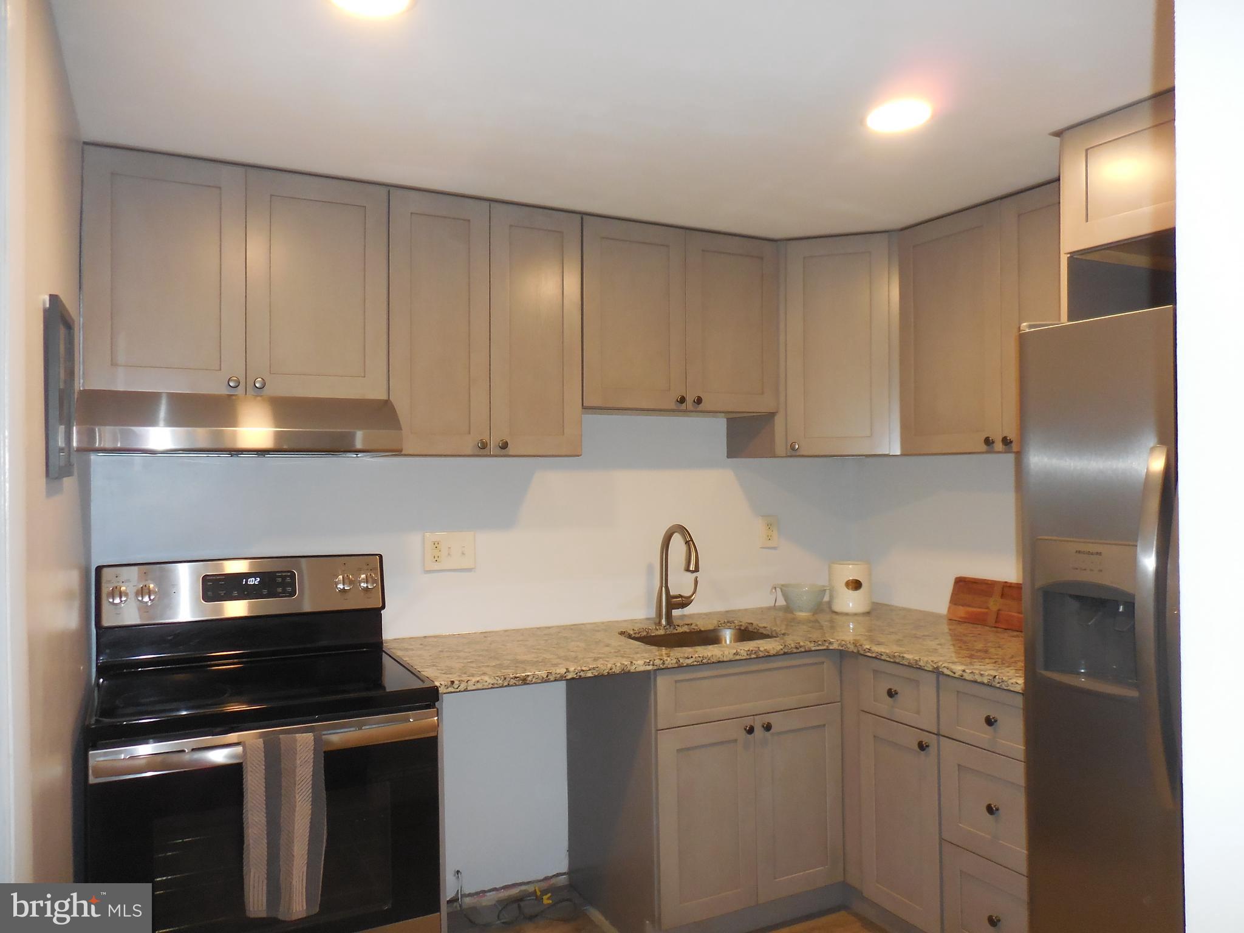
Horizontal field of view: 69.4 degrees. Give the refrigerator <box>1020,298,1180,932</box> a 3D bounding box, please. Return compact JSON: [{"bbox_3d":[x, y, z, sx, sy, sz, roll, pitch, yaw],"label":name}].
[{"bbox_3d":[1.450,0.560,1.846,0.830,1.763,0.835,0,-1,-27],"label":"refrigerator"}]

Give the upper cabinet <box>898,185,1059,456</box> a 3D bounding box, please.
[{"bbox_3d":[1.290,-0.427,2.797,0.321,0.766,0.826,0,-1,-27],"label":"upper cabinet"}]

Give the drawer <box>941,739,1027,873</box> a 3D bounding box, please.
[{"bbox_3d":[1.203,0.905,2.490,0.480,0.289,0.360,0,-1,-27],"label":"drawer"}]

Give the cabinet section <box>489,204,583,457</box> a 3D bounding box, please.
[{"bbox_3d":[-0.334,-0.418,2.926,0.305,0.770,0.320,0,-1,-27],"label":"cabinet section"}]

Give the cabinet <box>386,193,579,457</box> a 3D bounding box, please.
[{"bbox_3d":[-0.469,-0.416,2.862,0.611,0.766,0.320,0,-1,-27],"label":"cabinet"}]

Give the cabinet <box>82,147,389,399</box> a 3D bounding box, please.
[{"bbox_3d":[-1.077,-0.494,2.549,0.757,0.610,0.320,0,-1,-27],"label":"cabinet"}]

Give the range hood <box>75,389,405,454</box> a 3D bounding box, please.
[{"bbox_3d":[-1.040,-0.110,2.477,0.757,0.161,0.472,0,-1,-27],"label":"range hood"}]

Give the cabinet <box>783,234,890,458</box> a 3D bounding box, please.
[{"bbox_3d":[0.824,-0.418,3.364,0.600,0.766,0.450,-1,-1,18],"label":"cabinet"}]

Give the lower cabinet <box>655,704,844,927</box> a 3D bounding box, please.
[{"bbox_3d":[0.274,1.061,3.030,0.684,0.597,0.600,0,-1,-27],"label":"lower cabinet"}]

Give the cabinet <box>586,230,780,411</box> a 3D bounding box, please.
[{"bbox_3d":[0.140,-0.494,3.178,0.762,0.610,0.320,0,-1,-27],"label":"cabinet"}]

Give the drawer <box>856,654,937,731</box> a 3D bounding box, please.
[{"bbox_3d":[1.039,0.679,2.809,0.480,0.173,0.313,0,-1,-27],"label":"drawer"}]

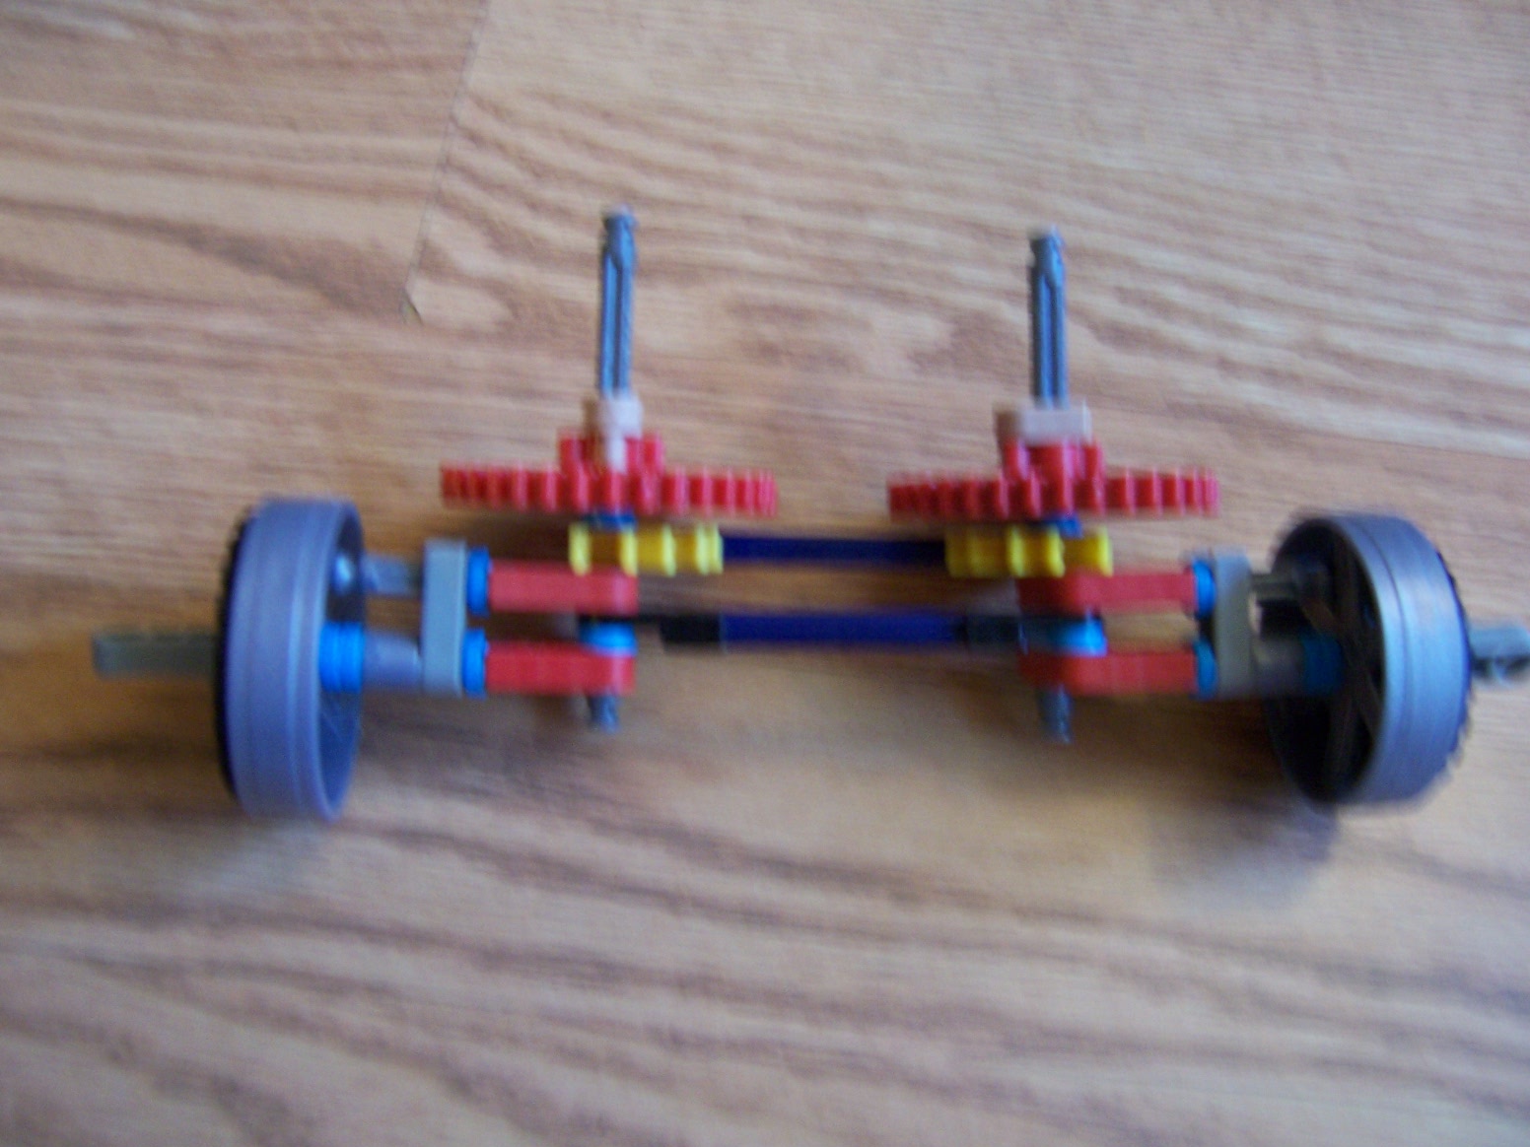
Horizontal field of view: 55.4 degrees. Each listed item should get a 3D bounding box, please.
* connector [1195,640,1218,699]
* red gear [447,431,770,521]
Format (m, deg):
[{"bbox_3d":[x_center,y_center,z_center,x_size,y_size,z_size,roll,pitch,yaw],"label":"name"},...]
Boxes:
[{"bbox_3d":[0.077,0.017,0.255,0.004,0.011,0.011,0,90,-2],"label":"connector"},{"bbox_3d":[-0.026,-0.017,0.244,0.056,0.056,0.013,1,93,0],"label":"red gear"}]

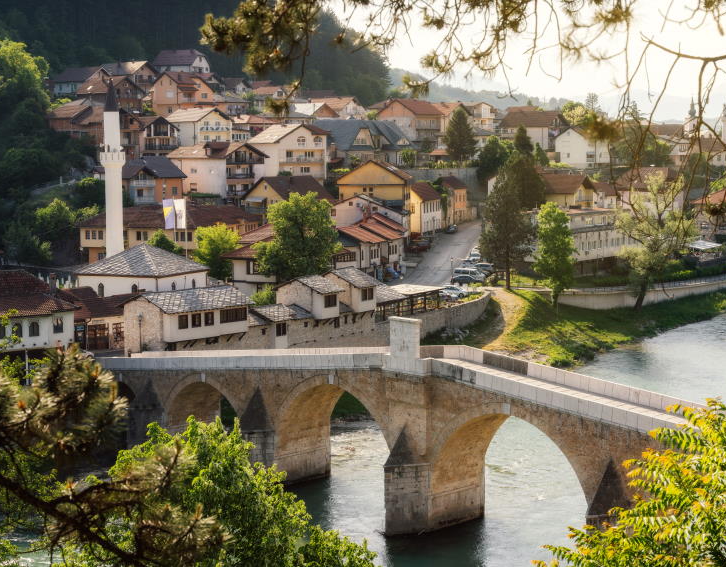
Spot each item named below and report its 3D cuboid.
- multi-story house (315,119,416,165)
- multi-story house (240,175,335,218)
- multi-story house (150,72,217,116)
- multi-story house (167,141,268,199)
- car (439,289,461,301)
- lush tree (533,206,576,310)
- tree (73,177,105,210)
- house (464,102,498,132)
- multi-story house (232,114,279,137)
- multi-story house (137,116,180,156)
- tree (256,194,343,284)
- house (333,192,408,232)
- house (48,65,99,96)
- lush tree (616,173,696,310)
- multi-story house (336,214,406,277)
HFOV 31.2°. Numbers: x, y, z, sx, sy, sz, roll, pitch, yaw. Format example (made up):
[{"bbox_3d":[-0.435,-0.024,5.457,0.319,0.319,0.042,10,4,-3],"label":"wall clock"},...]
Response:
[{"bbox_3d":[0.590,-27.380,254.000,16.500,8.800,12.000,2,7,17],"label":"multi-story house"},{"bbox_3d":[-12.448,-13.701,217.000,10.500,8.300,11.500,5,8,45],"label":"multi-story house"},{"bbox_3d":[-39.172,-41.257,285.000,11.000,10.300,10.500,-4,7,-38],"label":"multi-story house"},{"bbox_3d":[-27.354,-21.223,245.000,15.000,10.600,11.500,5,8,45],"label":"multi-story house"},{"bbox_3d":[11.573,1.157,167.000,4.200,1.480,1.750,1,5,13],"label":"car"},{"bbox_3d":[25.300,-3.970,172.000,5.400,14.000,5.200,0,7,0],"label":"lush tree"},{"bbox_3d":[-45.699,-15.038,217.000,5.700,5.800,5.700,-2,6,-12],"label":"tree"},{"bbox_3d":[27.374,-38.346,300.000,7.000,7.300,7.500,-3,6,-23],"label":"house"},{"bbox_3d":[-23.617,-34.373,288.000,9.500,6.500,8.500,-2,5,-18],"label":"multi-story house"},{"bbox_3d":[-42.150,-30.020,267.000,7.800,8.500,8.200,-6,9,-40],"label":"multi-story house"},{"bbox_3d":[-7.515,-4.819,149.000,9.600,11.000,9.400,0,5,0],"label":"tree"},{"bbox_3d":[1.180,-9.940,205.000,11.300,8.000,6.500,2,7,14],"label":"house"},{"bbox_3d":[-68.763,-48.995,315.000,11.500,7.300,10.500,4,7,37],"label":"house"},{"bbox_3d":[44.973,-6.436,199.000,12.200,21.000,12.200,1,6,13],"label":"lush tree"},{"bbox_3d":[1.448,-5.793,198.000,6.000,8.700,18.000,2,6,20],"label":"multi-story house"}]

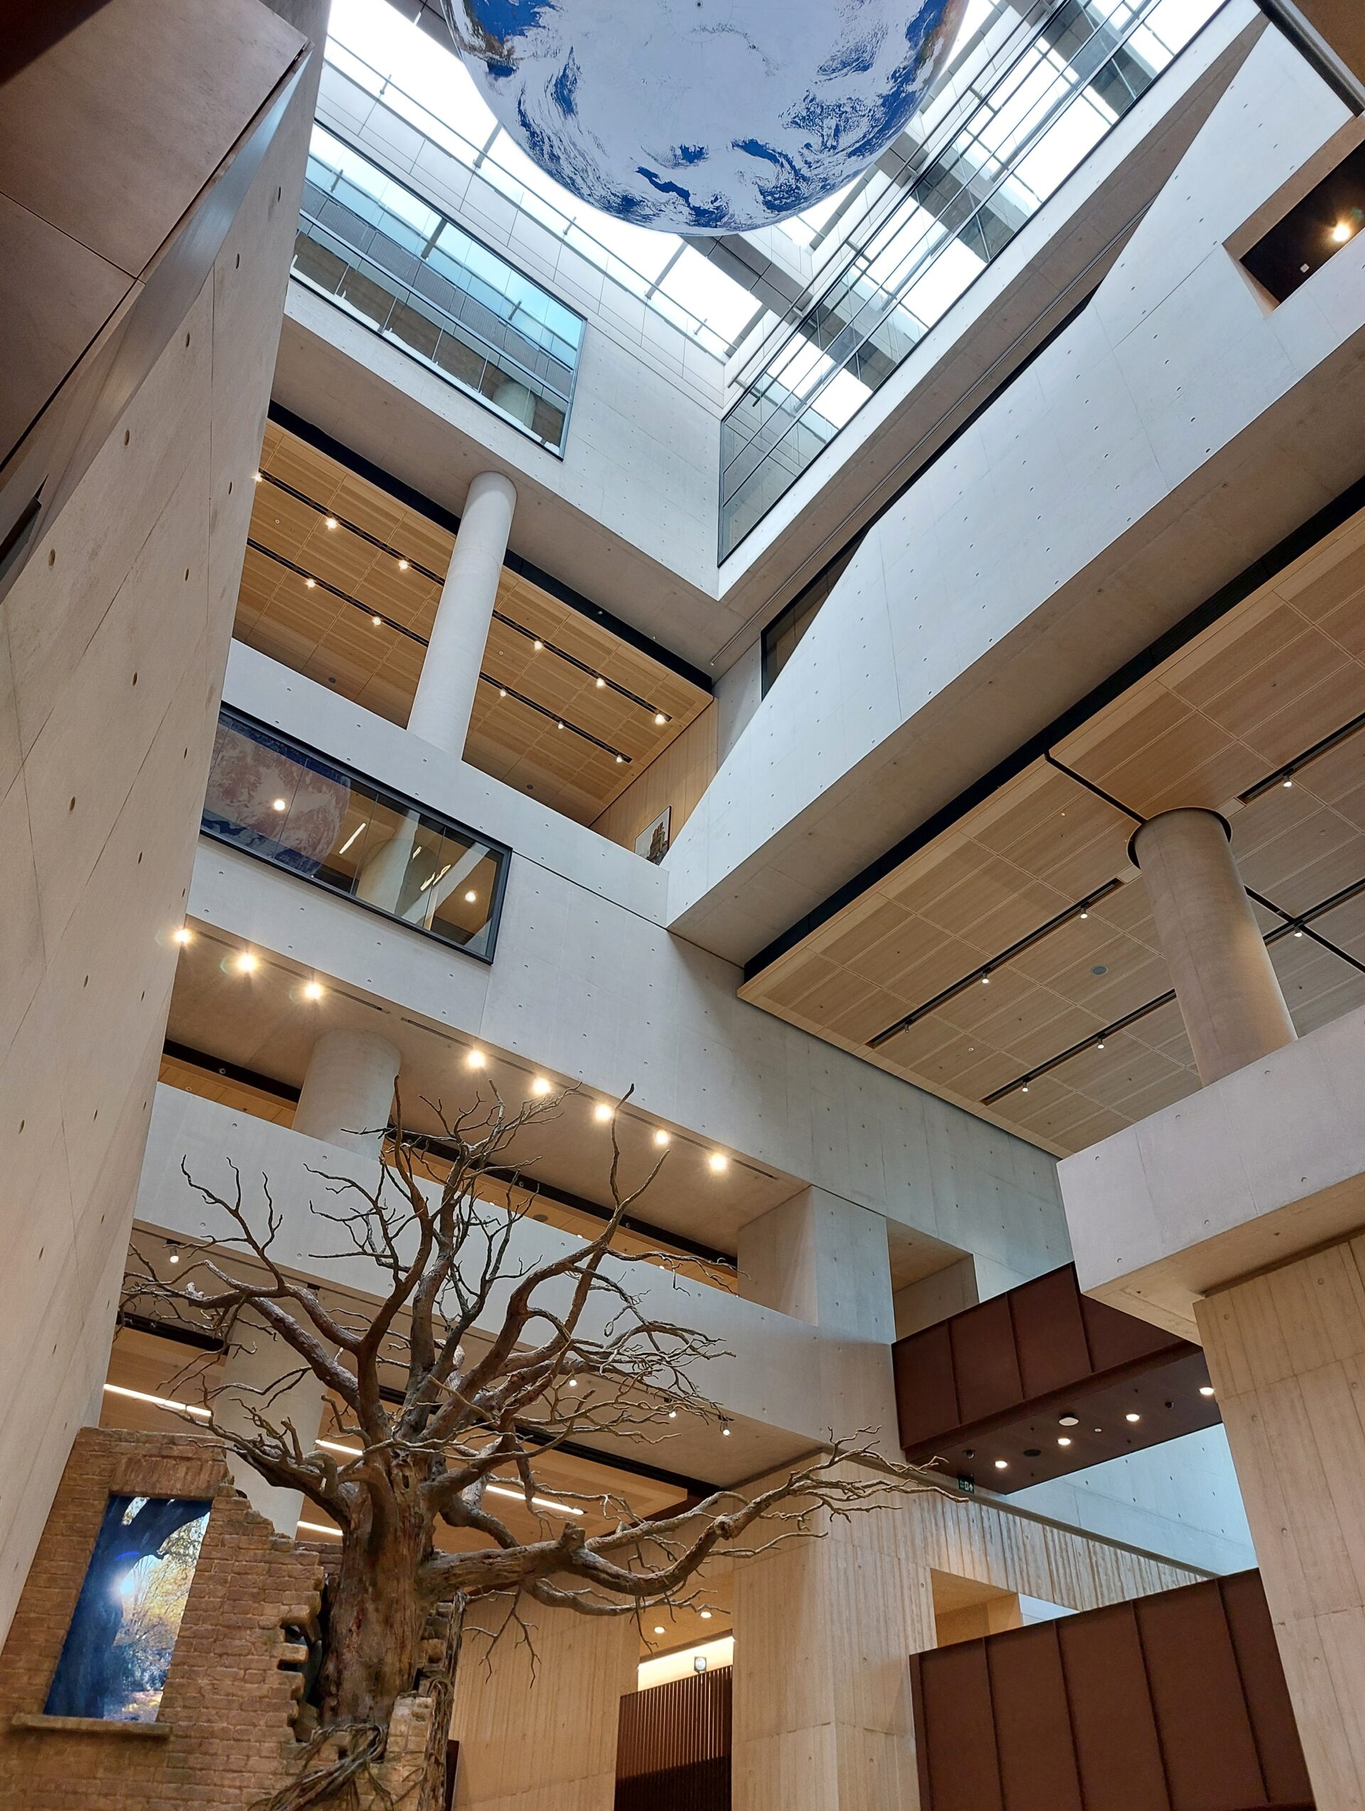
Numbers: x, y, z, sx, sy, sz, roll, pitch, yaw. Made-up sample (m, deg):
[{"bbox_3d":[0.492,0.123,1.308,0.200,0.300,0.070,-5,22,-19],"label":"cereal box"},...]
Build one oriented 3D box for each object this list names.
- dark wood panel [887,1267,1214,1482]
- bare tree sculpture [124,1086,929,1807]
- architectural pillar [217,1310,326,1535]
[{"bbox_3d":[5.896,6.703,19.135,2.203,1.814,5.573,28,-48,-25],"label":"dark wood panel"},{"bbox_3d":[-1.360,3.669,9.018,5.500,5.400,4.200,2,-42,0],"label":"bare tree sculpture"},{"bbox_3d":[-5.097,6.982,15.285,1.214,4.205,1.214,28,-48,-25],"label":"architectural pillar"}]

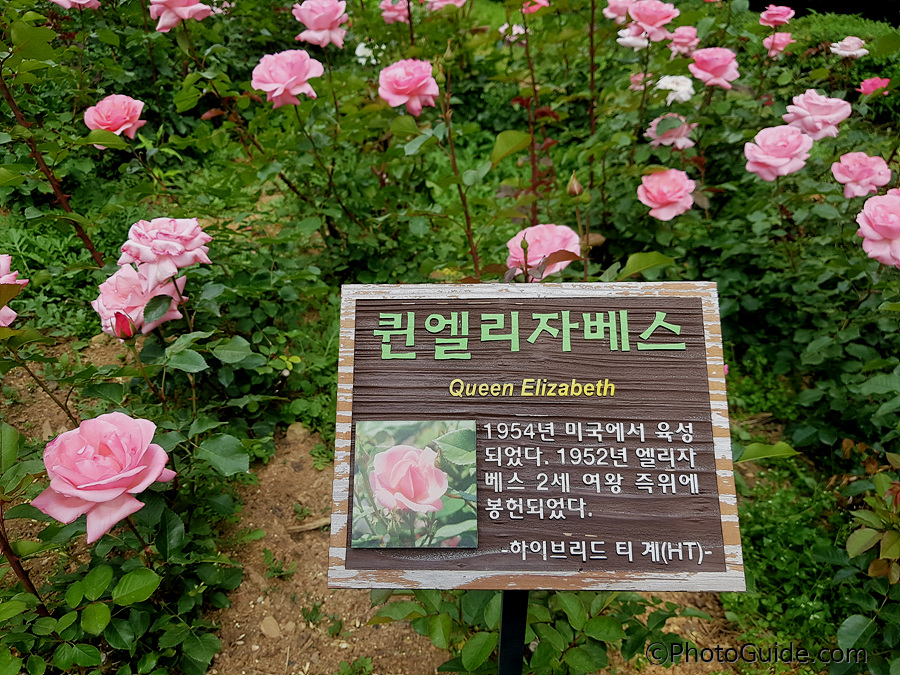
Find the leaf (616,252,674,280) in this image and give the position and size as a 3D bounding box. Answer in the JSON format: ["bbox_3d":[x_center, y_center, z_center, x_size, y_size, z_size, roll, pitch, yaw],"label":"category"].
[{"bbox_3d":[0.240,-0.088,0.830,0.070,0.016,0.036,-22,37,-5],"label":"leaf"}]

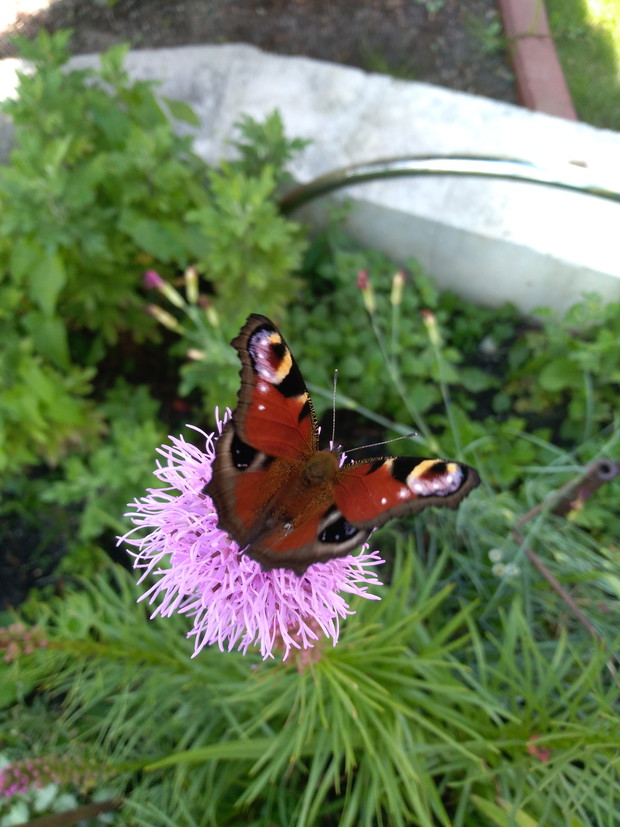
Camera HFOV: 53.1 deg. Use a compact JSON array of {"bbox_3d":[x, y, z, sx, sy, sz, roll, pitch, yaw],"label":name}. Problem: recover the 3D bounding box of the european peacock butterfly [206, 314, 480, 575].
[{"bbox_3d":[0.002,0.008,0.115,0.051,0.021,0.039,37,60,13],"label":"european peacock butterfly"}]

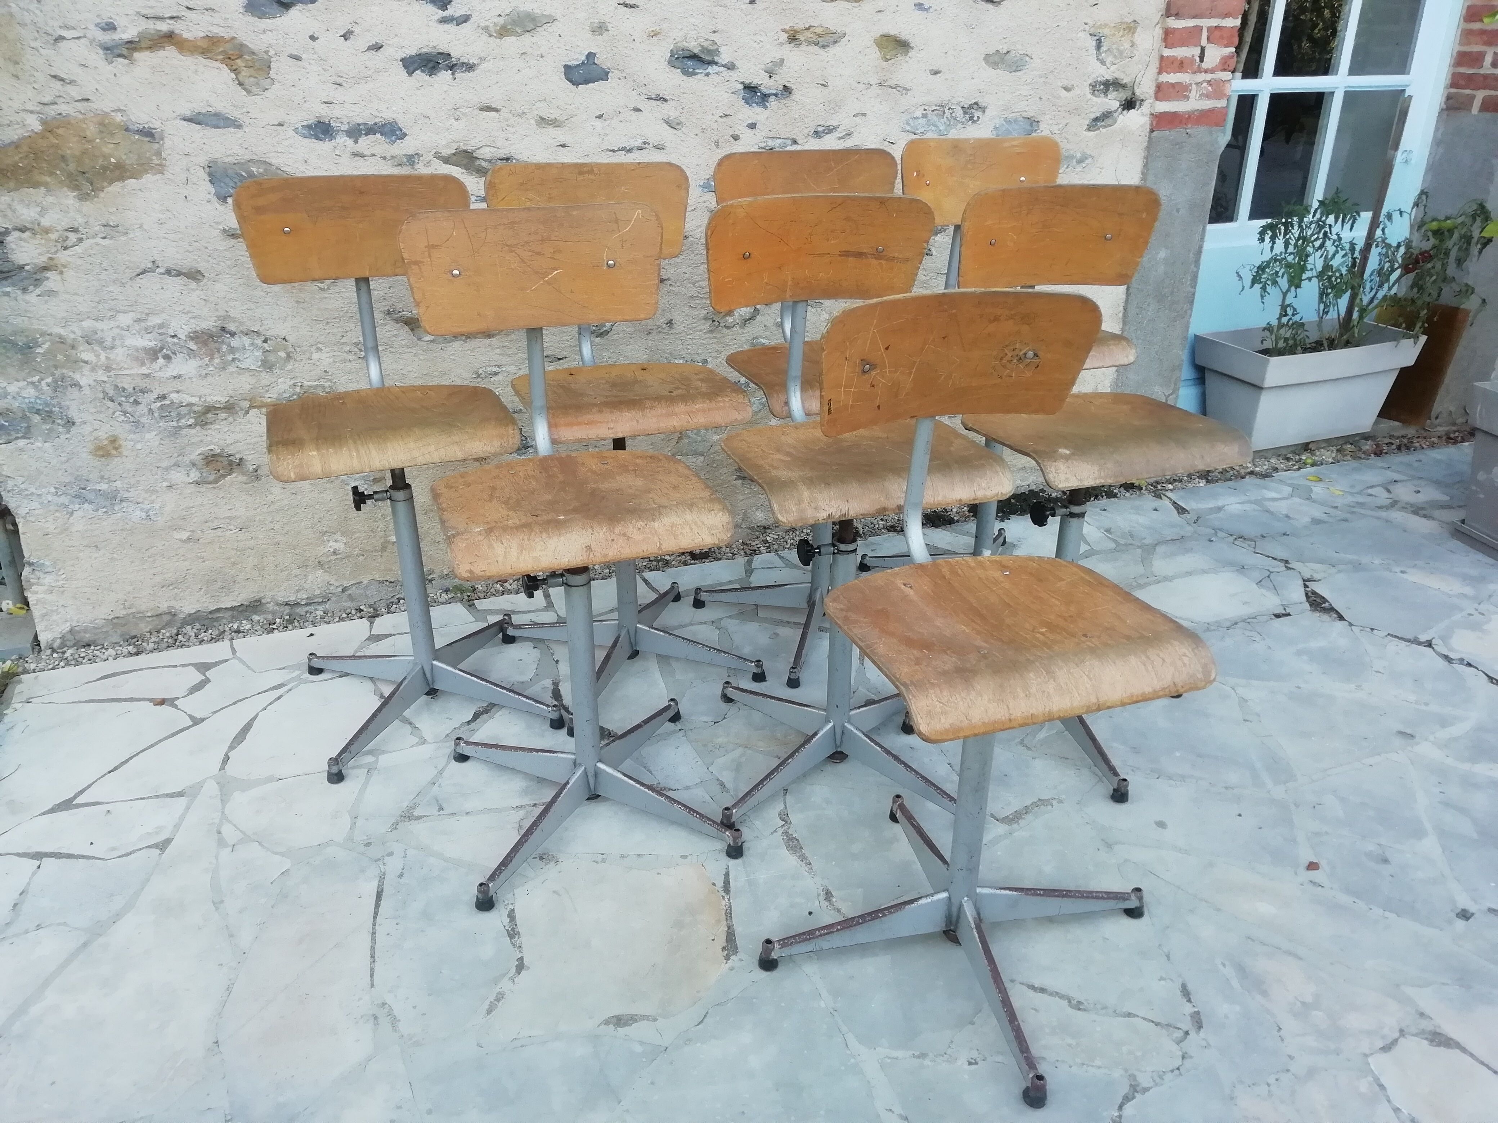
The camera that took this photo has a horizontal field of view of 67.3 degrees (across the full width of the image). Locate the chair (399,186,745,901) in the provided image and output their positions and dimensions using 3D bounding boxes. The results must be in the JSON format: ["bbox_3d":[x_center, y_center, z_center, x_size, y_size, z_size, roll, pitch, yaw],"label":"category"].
[{"bbox_3d":[-0.277,-0.020,1.763,0.448,0.982,0.448,-8,27,-16],"label":"chair"}]

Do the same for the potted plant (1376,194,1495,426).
[{"bbox_3d":[2.161,-0.791,3.577,0.346,0.763,0.302,-10,27,-21],"label":"potted plant"}]

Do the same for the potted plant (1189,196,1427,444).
[{"bbox_3d":[1.774,-0.765,3.527,0.662,0.758,0.331,-10,27,-21],"label":"potted plant"}]

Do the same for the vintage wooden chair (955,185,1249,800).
[{"bbox_3d":[0.592,-0.142,2.023,0.577,0.980,0.577,-7,26,-15],"label":"vintage wooden chair"}]

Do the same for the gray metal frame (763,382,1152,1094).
[{"bbox_3d":[0.309,0.195,1.500,0.577,0.821,0.577,-7,26,-15],"label":"gray metal frame"}]

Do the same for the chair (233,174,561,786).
[{"bbox_3d":[-0.641,-0.170,2.064,0.477,0.993,0.477,-9,27,-18],"label":"chair"}]

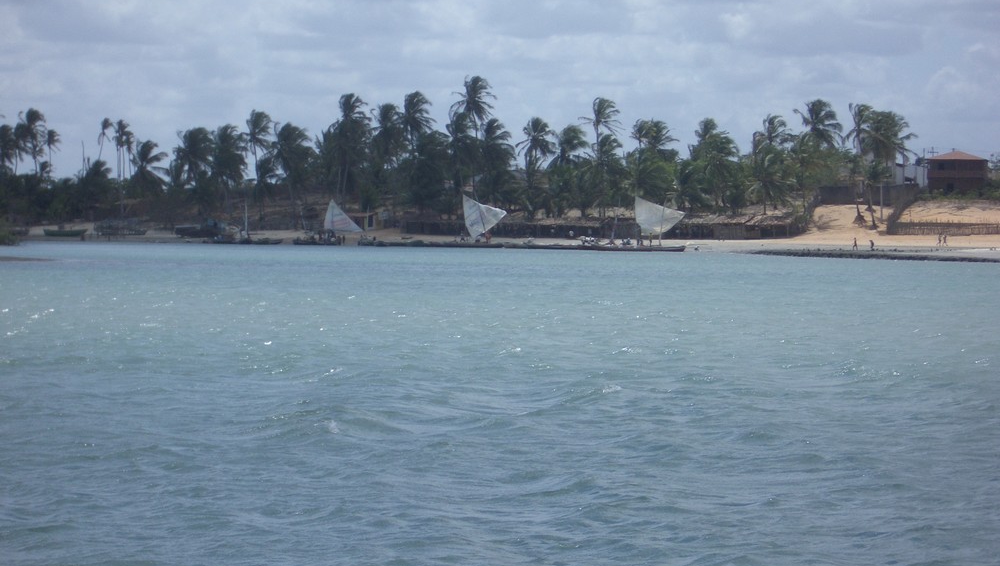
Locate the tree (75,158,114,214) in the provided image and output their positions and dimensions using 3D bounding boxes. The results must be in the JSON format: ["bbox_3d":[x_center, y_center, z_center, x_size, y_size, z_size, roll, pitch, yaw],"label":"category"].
[{"bbox_3d":[-74.194,-17.382,555.000,7.319,10.795,7.319,0,1,0],"label":"tree"}]

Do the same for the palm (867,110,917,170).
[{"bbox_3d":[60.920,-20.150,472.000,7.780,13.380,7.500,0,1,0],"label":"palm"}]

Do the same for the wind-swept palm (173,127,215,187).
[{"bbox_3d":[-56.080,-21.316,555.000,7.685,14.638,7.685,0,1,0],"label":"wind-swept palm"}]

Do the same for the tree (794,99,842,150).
[{"bbox_3d":[47.251,-19.805,450.000,7.121,15.132,7.121,0,1,0],"label":"tree"}]

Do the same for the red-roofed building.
[{"bbox_3d":[72.700,-17.400,482.000,9.850,7.310,9.000,0,1,6],"label":"red-roofed building"}]

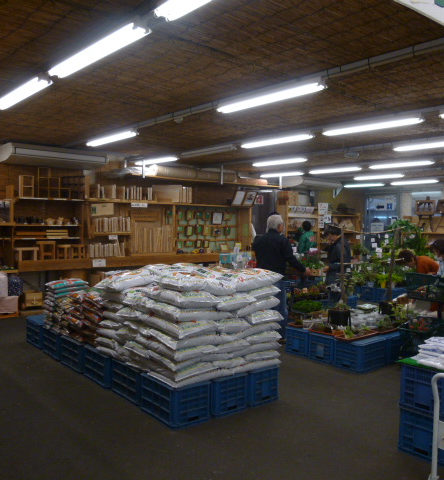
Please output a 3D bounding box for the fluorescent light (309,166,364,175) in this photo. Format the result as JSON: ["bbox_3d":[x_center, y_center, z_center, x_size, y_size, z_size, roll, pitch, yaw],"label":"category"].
[{"bbox_3d":[2.242,-1.420,9.305,0.165,0.085,1.230,-1,3,-44],"label":"fluorescent light"}]

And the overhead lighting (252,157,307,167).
[{"bbox_3d":[1.008,-1.392,8.185,0.170,0.100,1.220,-1,3,-43],"label":"overhead lighting"}]

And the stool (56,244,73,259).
[{"bbox_3d":[-2.675,0.204,7.850,0.210,0.235,0.190,-2,3,-41],"label":"stool"}]

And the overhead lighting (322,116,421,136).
[{"bbox_3d":[1.584,-1.240,4.972,0.160,0.090,1.230,-2,3,-41],"label":"overhead lighting"}]

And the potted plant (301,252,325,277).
[{"bbox_3d":[1.312,0.341,6.700,0.340,0.370,0.280,1,2,0],"label":"potted plant"}]

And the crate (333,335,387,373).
[{"bbox_3d":[1.596,1.290,5.318,0.520,0.305,0.365,-1,2,-39],"label":"crate"}]

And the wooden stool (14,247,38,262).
[{"bbox_3d":[-3.178,0.236,7.529,0.345,0.225,0.220,-1,3,-43],"label":"wooden stool"}]

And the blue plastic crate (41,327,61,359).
[{"bbox_3d":[-1.798,1.168,5.363,0.366,0.305,0.523,-1,3,-41],"label":"blue plastic crate"}]

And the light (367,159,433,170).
[{"bbox_3d":[3.219,-1.380,8.380,0.165,0.085,1.230,-1,3,-44],"label":"light"}]

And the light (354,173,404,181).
[{"bbox_3d":[3.533,-1.442,10.479,0.165,0.085,1.230,-1,3,-44],"label":"light"}]

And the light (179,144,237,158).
[{"bbox_3d":[-0.231,-1.363,7.195,0.150,0.080,1.210,-1,3,-43],"label":"light"}]

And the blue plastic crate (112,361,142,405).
[{"bbox_3d":[-0.707,1.227,4.150,0.366,0.305,0.523,-1,3,-41],"label":"blue plastic crate"}]

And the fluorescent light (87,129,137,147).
[{"bbox_3d":[-1.466,-1.359,6.103,0.170,0.100,1.220,-1,3,-43],"label":"fluorescent light"}]

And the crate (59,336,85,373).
[{"bbox_3d":[-1.451,1.203,5.011,0.368,0.305,0.525,-1,3,-41],"label":"crate"}]

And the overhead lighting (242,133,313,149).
[{"bbox_3d":[0.693,-1.300,6.000,0.160,0.090,1.230,-2,3,-41],"label":"overhead lighting"}]

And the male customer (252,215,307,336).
[{"bbox_3d":[0.807,0.494,6.133,0.520,1.680,0.600,3,3,40],"label":"male customer"}]

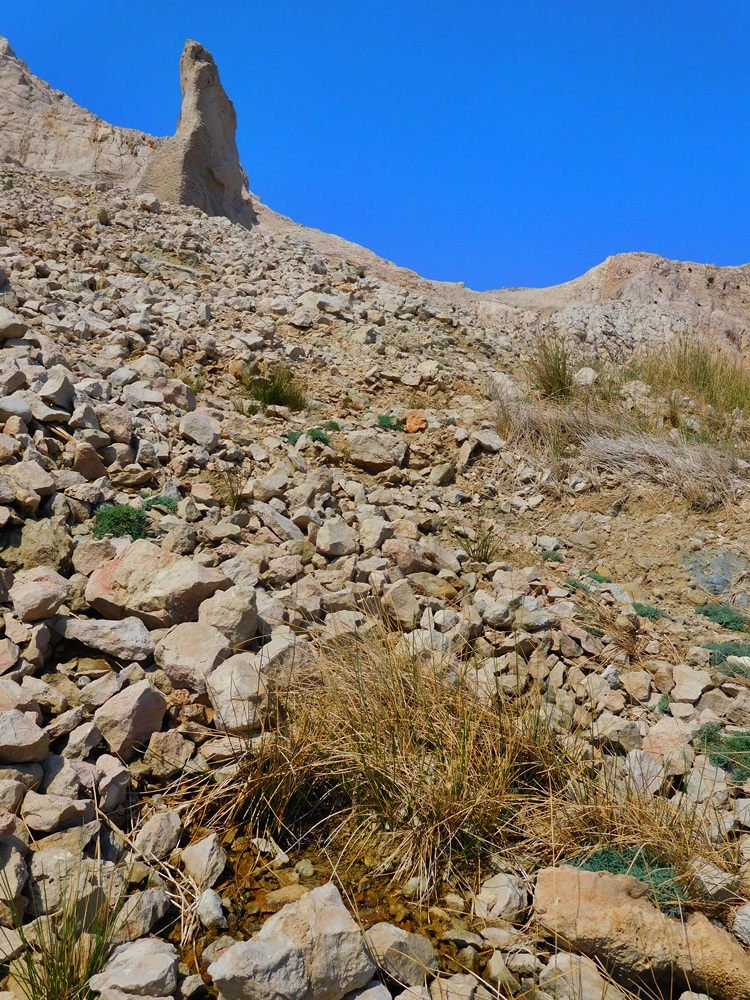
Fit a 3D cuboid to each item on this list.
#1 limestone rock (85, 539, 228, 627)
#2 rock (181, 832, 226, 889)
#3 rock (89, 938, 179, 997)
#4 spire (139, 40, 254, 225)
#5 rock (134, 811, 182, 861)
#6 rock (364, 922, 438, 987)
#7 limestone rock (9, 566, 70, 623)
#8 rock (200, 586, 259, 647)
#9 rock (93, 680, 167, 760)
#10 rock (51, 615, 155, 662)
[{"bbox_3d":[-0.827,0.312,3.500,0.520,0.270,0.370,0,-5,0],"label":"limestone rock"},{"bbox_3d":[-0.417,0.877,2.250,0.110,0.125,0.100,0,-5,0],"label":"rock"},{"bbox_3d":[-0.522,1.012,2.000,0.190,0.105,0.140,0,-5,0],"label":"rock"},{"bbox_3d":[-3.204,-6.560,16.500,2.000,3.250,1.700,0,-5,0],"label":"spire"},{"bbox_3d":[-0.543,0.842,2.320,0.115,0.115,0.100,0,-5,0],"label":"rock"},{"bbox_3d":[0.059,1.008,2.050,0.165,0.125,0.130,0,-5,0],"label":"rock"},{"bbox_3d":[-1.220,0.343,3.350,0.210,0.175,0.180,0,-5,0],"label":"limestone rock"},{"bbox_3d":[-0.523,0.412,3.300,0.200,0.200,0.180,0,-5,0],"label":"rock"},{"bbox_3d":[-0.730,0.656,2.750,0.200,0.210,0.180,0,-5,0],"label":"rock"},{"bbox_3d":[-0.943,0.479,3.200,0.350,0.140,0.200,0,-5,0],"label":"rock"}]

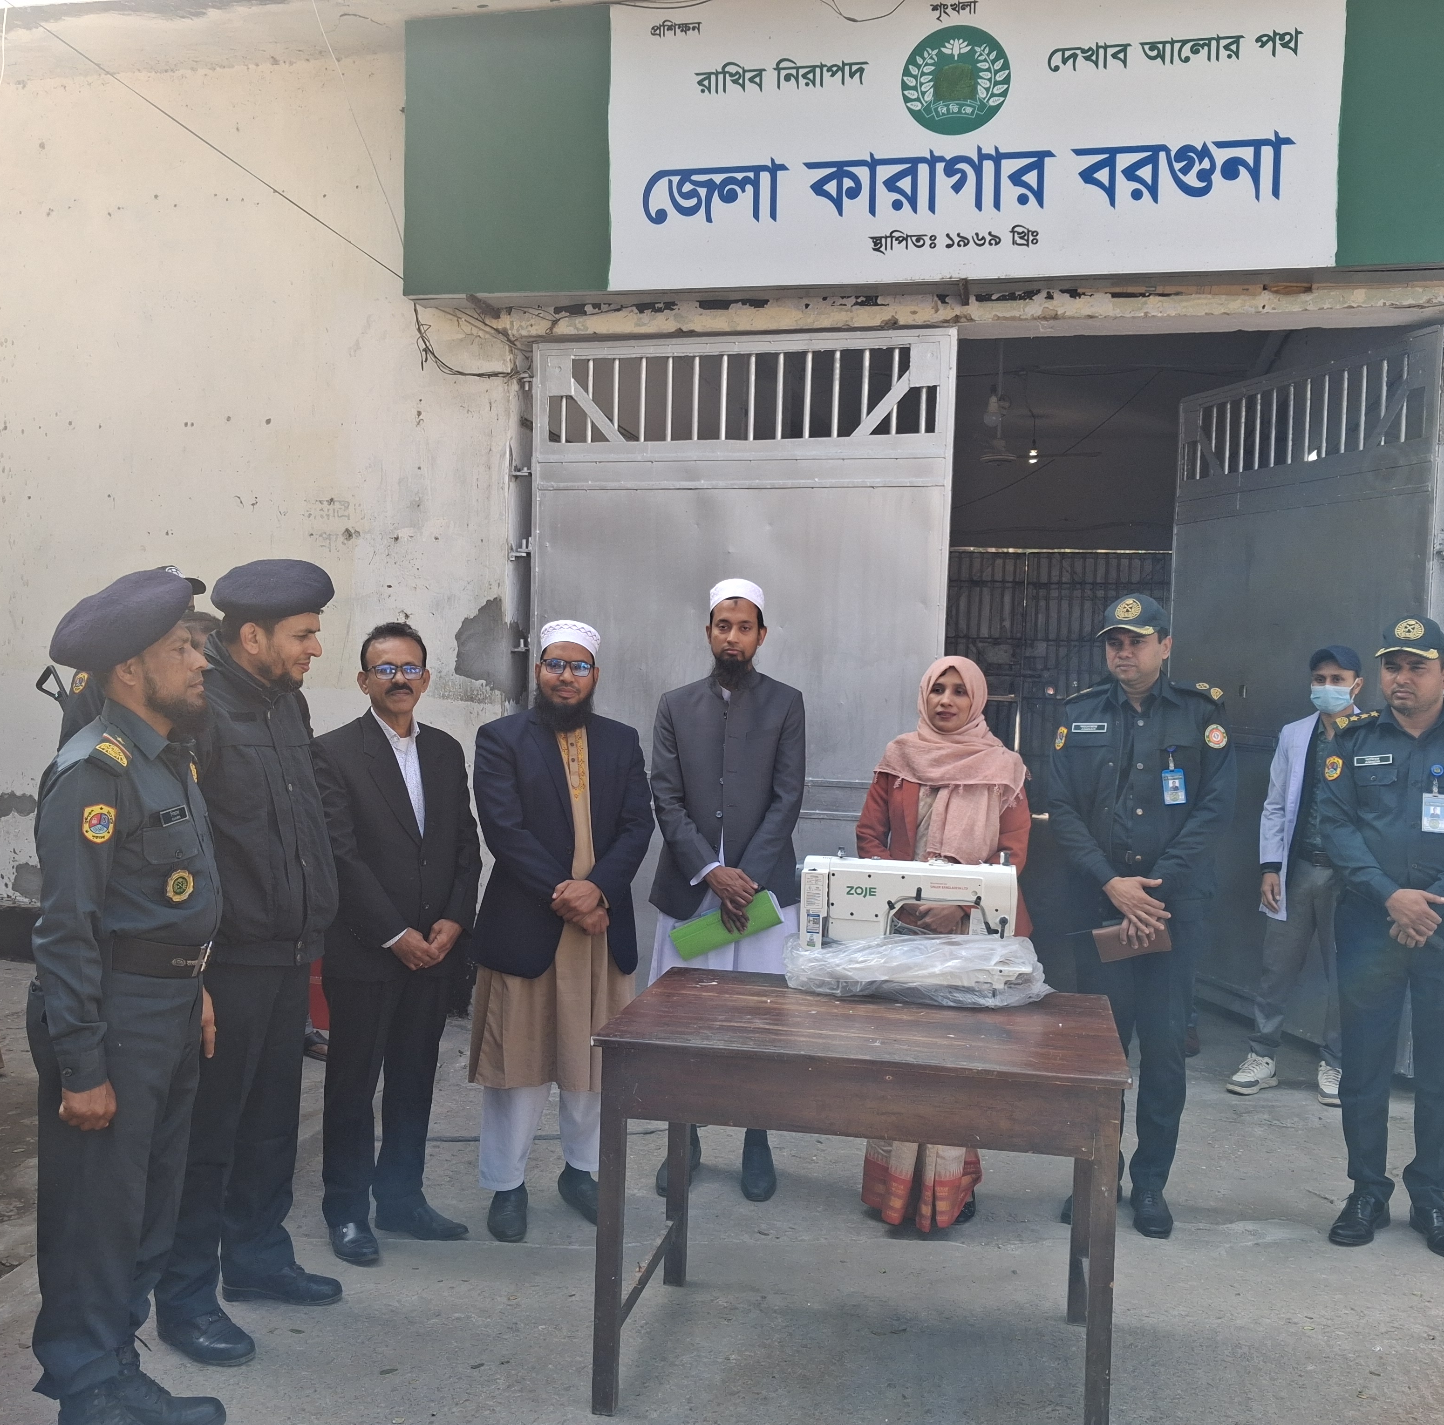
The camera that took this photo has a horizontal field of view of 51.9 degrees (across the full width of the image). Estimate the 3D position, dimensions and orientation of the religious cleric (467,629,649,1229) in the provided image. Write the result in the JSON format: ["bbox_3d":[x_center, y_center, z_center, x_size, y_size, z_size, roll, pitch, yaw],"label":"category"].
[{"bbox_3d":[-0.453,0.566,4.139,0.520,1.650,0.370,1,1,-13],"label":"religious cleric"}]

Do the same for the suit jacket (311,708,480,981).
[{"bbox_3d":[-0.855,0.353,3.890,0.470,0.710,0.320,0,2,-40],"label":"suit jacket"}]

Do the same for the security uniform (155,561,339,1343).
[{"bbox_3d":[-1.090,0.520,3.429,0.370,1.740,0.480,2,1,26],"label":"security uniform"}]

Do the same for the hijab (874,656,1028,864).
[{"bbox_3d":[0.648,0.132,4.190,0.420,0.580,0.330,2,1,18],"label":"hijab"}]

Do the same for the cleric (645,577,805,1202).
[{"bbox_3d":[0.007,0.502,4.419,0.490,1.790,0.360,2,1,-2],"label":"cleric"}]

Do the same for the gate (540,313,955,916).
[{"bbox_3d":[0.025,-0.149,6.358,1.881,2.900,0.080,2,1,17],"label":"gate"}]

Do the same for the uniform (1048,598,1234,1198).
[{"bbox_3d":[1.199,0.538,4.240,0.520,1.730,0.360,2,1,22],"label":"uniform"}]

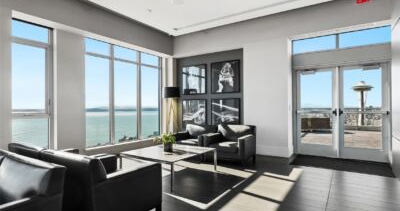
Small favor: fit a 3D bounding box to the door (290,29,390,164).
[{"bbox_3d":[3.171,-0.227,5.132,1.950,2.890,0.110,0,0,33],"label":"door"}]

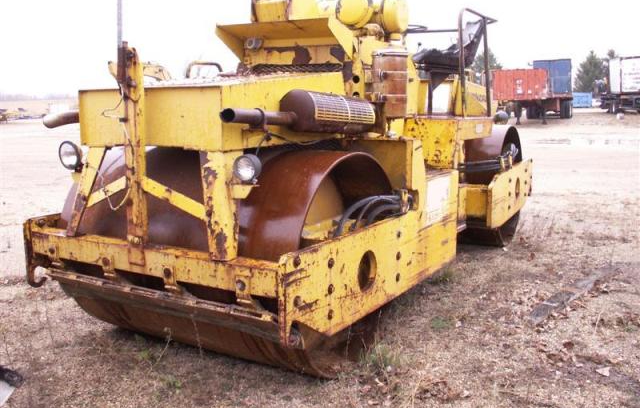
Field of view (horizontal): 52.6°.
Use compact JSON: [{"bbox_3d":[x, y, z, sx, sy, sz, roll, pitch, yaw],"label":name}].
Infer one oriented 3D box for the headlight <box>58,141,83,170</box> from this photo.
[{"bbox_3d":[-1.621,-0.312,4.204,0.180,0.180,0.110,3,18,28],"label":"headlight"}]

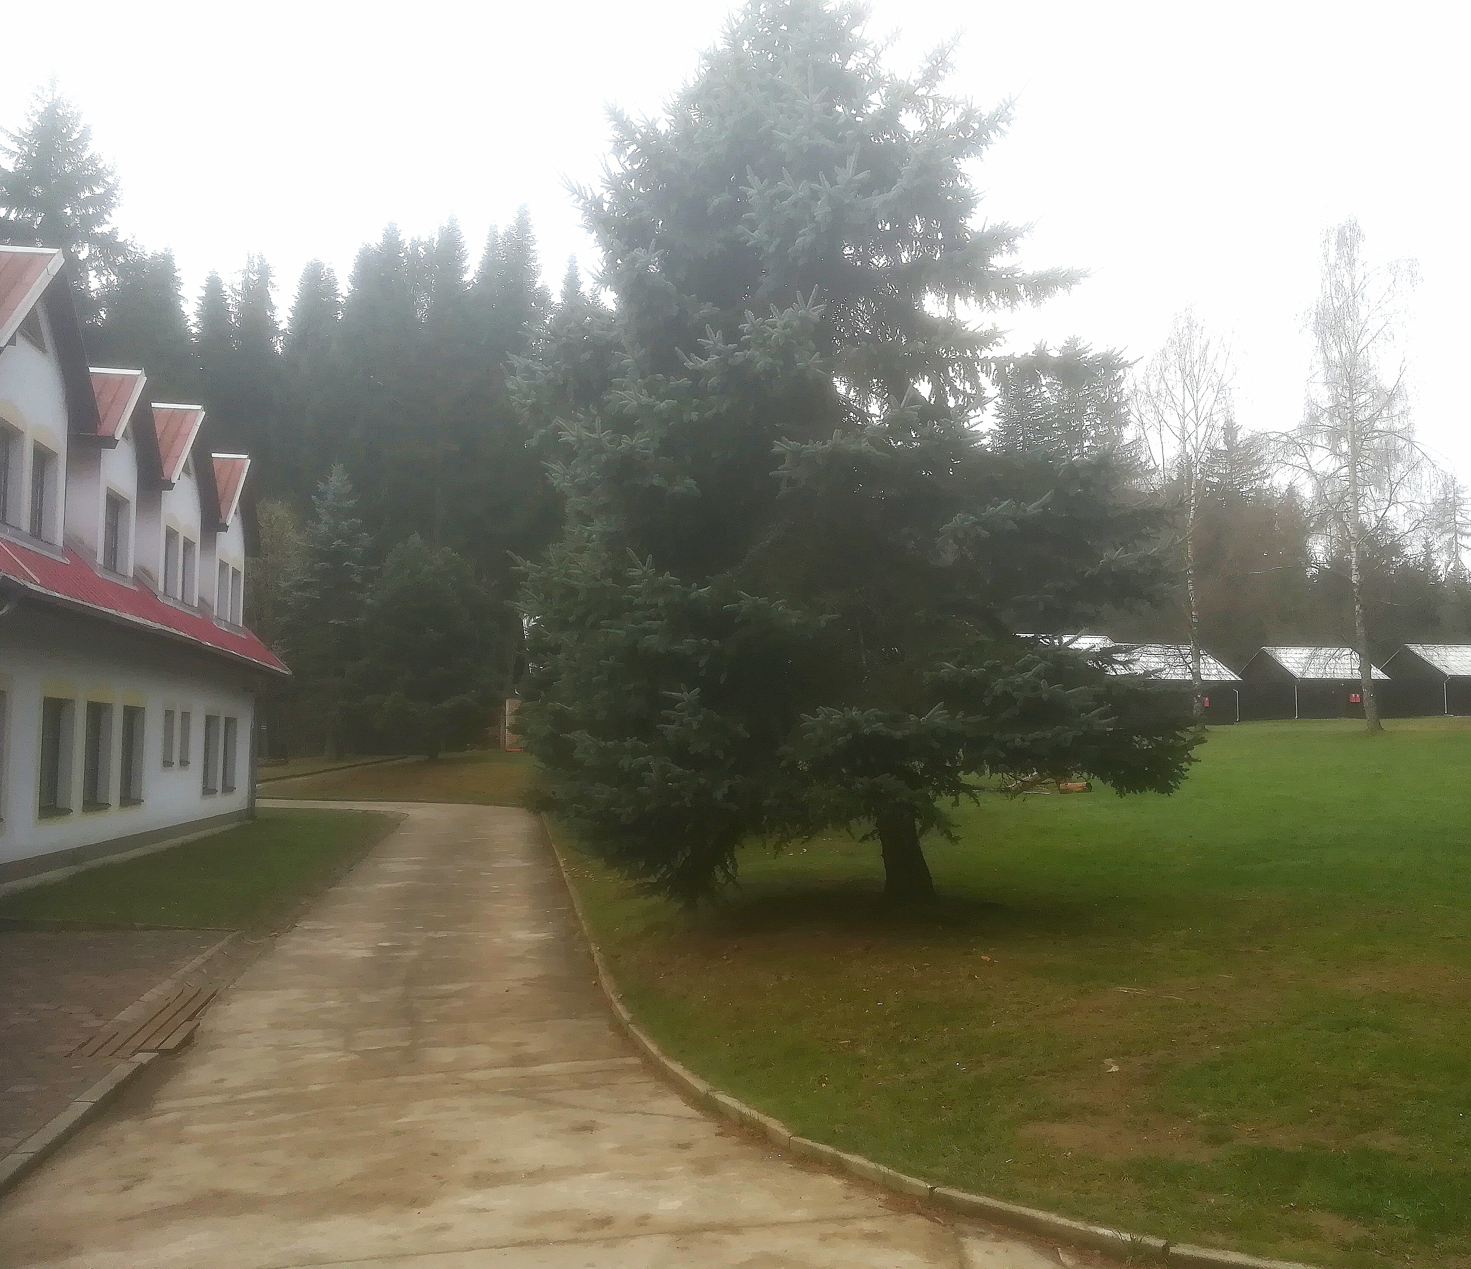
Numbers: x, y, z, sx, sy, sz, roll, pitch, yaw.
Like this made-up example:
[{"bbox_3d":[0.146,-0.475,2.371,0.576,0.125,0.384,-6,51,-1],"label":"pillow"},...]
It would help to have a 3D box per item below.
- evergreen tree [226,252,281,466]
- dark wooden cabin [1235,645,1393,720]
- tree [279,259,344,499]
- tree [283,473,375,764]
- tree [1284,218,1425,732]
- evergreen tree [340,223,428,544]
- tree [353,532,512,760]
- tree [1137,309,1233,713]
[{"bbox_3d":[-26.933,-8.389,71.038,3.800,26.840,3.800,0,-5,0],"label":"evergreen tree"},{"bbox_3d":[32.812,2.795,72.752,5.690,4.180,6.400,1,-5,-12],"label":"dark wooden cabin"},{"bbox_3d":[-23.336,-8.041,70.002,4.200,26.000,4.200,0,-5,0],"label":"tree"},{"bbox_3d":[-15.391,-0.937,48.278,4.600,11.210,4.600,0,-5,0],"label":"tree"},{"bbox_3d":[22.771,-6.030,46.728,5.300,19.150,5.300,0,-5,0],"label":"tree"},{"bbox_3d":[-19.006,-8.976,69.082,5.000,27.730,5.000,0,-5,0],"label":"evergreen tree"},{"bbox_3d":[-11.207,0.434,47.151,5.900,8.270,5.900,0,-5,0],"label":"tree"},{"bbox_3d":[20.861,-5.491,58.728,4.700,19.660,4.700,0,-5,0],"label":"tree"}]

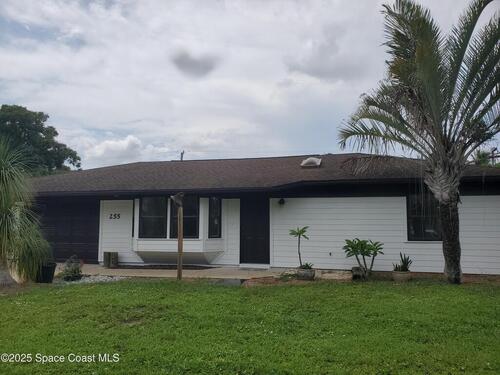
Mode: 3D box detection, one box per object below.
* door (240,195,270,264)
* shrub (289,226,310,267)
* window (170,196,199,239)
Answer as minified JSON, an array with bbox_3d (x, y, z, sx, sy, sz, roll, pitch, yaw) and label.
[{"bbox_3d":[0.183,1.326,11.659,0.941,2.064,0.100,-1,-4,14],"label":"door"},{"bbox_3d":[1.317,1.604,10.089,0.537,1.128,0.537,-1,-4,14],"label":"shrub"},{"bbox_3d":[-2.038,0.938,11.797,0.983,1.318,0.100,-1,-4,14],"label":"window"}]

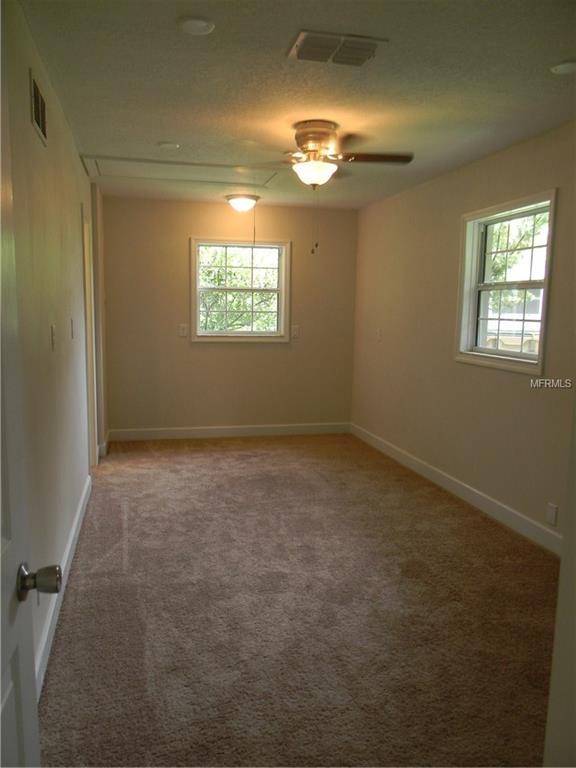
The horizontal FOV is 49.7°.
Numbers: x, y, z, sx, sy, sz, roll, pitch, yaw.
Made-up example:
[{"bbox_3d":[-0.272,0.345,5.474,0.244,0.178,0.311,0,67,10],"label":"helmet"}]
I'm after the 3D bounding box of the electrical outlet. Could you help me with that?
[{"bbox_3d":[1.550,0.769,3.654,0.010,0.116,0.075,-1,7,-14],"label":"electrical outlet"}]

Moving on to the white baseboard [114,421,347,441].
[{"bbox_3d":[-0.562,0.516,6.682,2.630,0.117,0.016,-1,7,-14],"label":"white baseboard"}]

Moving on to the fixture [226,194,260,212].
[{"bbox_3d":[-0.419,-1.712,5.885,0.320,0.140,0.320,-1,7,-14],"label":"fixture"}]

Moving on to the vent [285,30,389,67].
[{"bbox_3d":[0.189,-1.339,2.503,0.340,0.020,0.285,-1,7,-14],"label":"vent"}]

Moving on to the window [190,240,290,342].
[{"bbox_3d":[-0.484,-0.975,6.536,1.045,1.060,0.100,-1,7,-14],"label":"window"}]

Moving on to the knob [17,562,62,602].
[{"bbox_3d":[-0.430,0.343,1.080,0.064,0.066,0.066,0,7,-9],"label":"knob"}]

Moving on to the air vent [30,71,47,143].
[{"bbox_3d":[-1.011,-1.116,2.538,0.020,0.205,0.400,-1,7,-14],"label":"air vent"}]

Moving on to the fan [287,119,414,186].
[{"bbox_3d":[0.160,-1.296,3.559,1.080,0.366,1.080,-1,7,-14],"label":"fan"}]

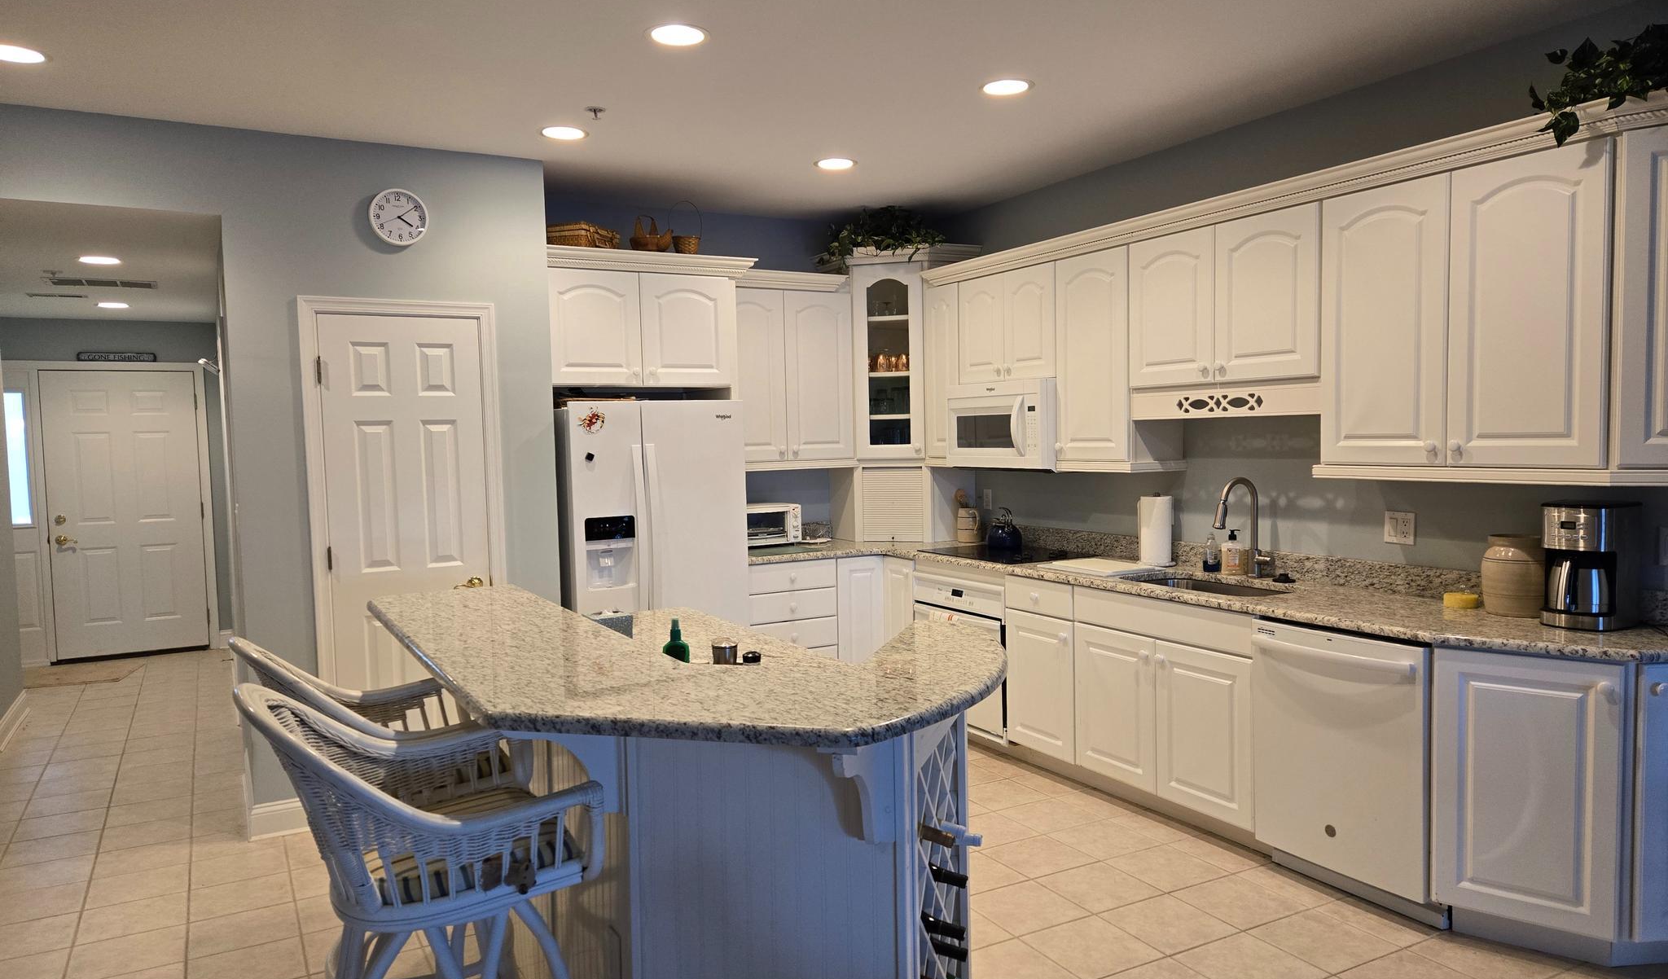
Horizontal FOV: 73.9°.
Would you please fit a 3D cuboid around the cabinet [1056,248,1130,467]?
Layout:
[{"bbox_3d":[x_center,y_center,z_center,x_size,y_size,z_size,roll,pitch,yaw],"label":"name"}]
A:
[{"bbox_3d":[1.272,-0.586,4.941,0.324,0.910,0.468,-3,3,-29],"label":"cabinet"}]

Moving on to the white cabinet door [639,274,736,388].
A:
[{"bbox_3d":[-0.699,-0.749,5.267,0.453,0.524,0.025,-3,3,-29],"label":"white cabinet door"}]

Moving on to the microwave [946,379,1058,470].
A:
[{"bbox_3d":[0.932,-0.308,5.439,0.420,0.425,0.755,-3,3,-29],"label":"microwave"}]

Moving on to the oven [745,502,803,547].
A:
[{"bbox_3d":[-0.418,0.194,6.003,0.405,0.225,0.260,-3,3,-29],"label":"oven"}]

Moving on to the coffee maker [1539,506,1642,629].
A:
[{"bbox_3d":[2.254,0.226,3.302,0.230,0.360,0.185,-3,3,-30],"label":"coffee maker"}]

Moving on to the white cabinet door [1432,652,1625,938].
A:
[{"bbox_3d":[1.932,0.838,3.095,0.445,0.755,0.025,1,4,38],"label":"white cabinet door"}]

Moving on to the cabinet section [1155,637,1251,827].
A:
[{"bbox_3d":[1.355,0.883,4.046,0.025,0.600,0.450,-3,3,-30],"label":"cabinet section"}]

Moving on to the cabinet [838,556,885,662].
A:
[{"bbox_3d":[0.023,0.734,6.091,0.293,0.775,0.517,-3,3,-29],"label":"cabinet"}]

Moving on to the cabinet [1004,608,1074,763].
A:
[{"bbox_3d":[1.148,0.838,4.962,0.580,0.612,0.450,-3,3,-30],"label":"cabinet"}]

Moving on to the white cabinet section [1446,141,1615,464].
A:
[{"bbox_3d":[2.019,-0.516,3.233,0.025,0.900,0.444,-3,3,-29],"label":"white cabinet section"}]

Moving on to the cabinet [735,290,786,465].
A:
[{"bbox_3d":[-0.500,-0.599,5.967,0.393,0.910,0.319,-3,3,-29],"label":"cabinet"}]

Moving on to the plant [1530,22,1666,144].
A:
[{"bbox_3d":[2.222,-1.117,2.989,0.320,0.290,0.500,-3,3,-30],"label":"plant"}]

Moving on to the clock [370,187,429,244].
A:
[{"bbox_3d":[-1.753,-1.098,4.467,0.228,0.228,0.040,-3,3,-29],"label":"clock"}]

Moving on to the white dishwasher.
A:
[{"bbox_3d":[1.848,0.856,3.713,0.610,0.821,0.616,-3,3,-30],"label":"white dishwasher"}]

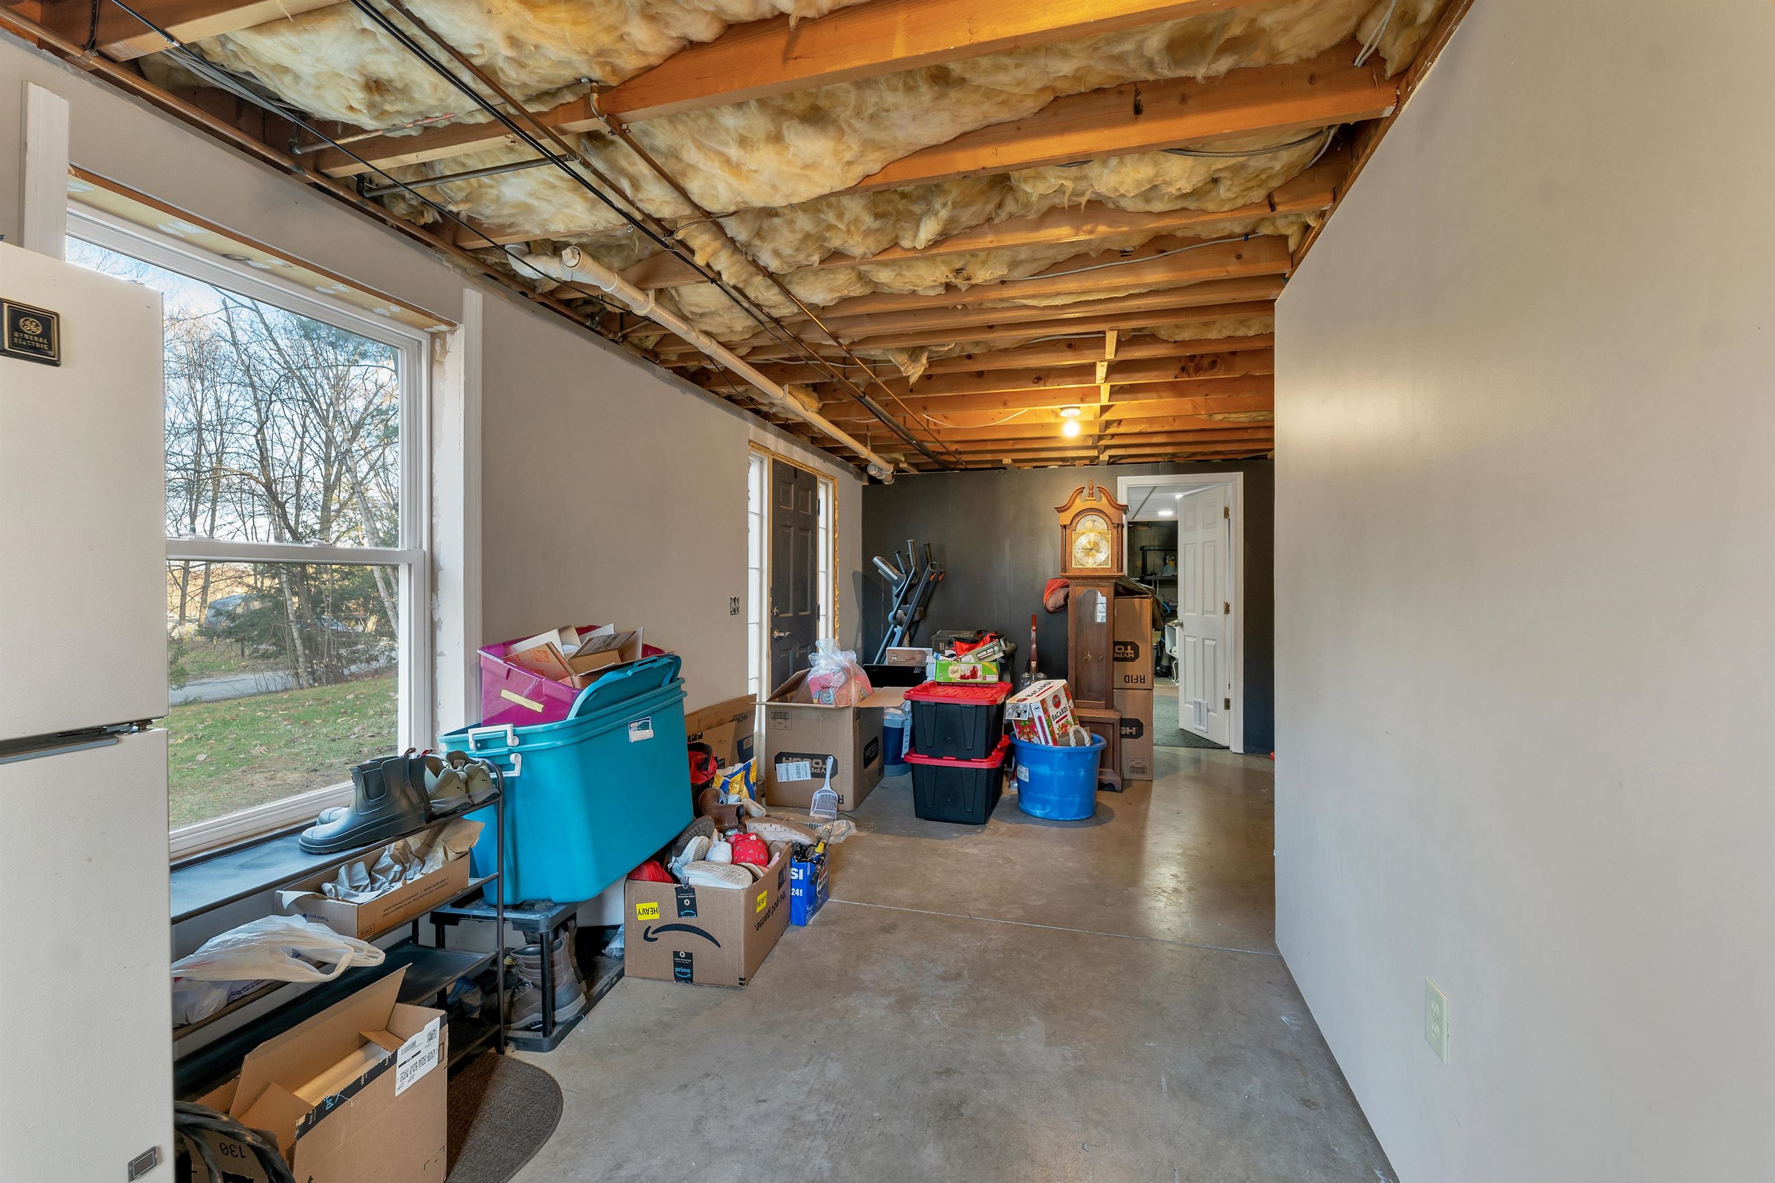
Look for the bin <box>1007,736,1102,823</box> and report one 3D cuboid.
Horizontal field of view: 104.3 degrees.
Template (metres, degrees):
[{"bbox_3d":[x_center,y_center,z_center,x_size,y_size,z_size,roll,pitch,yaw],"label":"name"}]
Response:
[{"bbox_3d":[0.973,1.032,3.948,0.534,0.413,0.534,1,1,15],"label":"bin"}]

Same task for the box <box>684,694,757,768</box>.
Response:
[{"bbox_3d":[-0.838,0.912,3.558,0.141,0.625,0.826,1,1,15],"label":"box"}]

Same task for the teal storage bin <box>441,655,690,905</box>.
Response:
[{"bbox_3d":[-0.976,0.593,2.248,0.433,0.554,0.736,-3,0,11],"label":"teal storage bin"}]

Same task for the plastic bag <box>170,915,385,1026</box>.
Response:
[{"bbox_3d":[-1.238,0.720,1.381,0.252,0.141,0.383,1,1,15],"label":"plastic bag"}]

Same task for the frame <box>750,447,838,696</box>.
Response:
[{"bbox_3d":[-0.627,0.169,4.818,0.131,2.086,1.542,1,1,15],"label":"frame"}]

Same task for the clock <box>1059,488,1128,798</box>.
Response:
[{"bbox_3d":[1.403,0.279,4.741,0.465,2.072,0.280,0,1,19],"label":"clock"}]

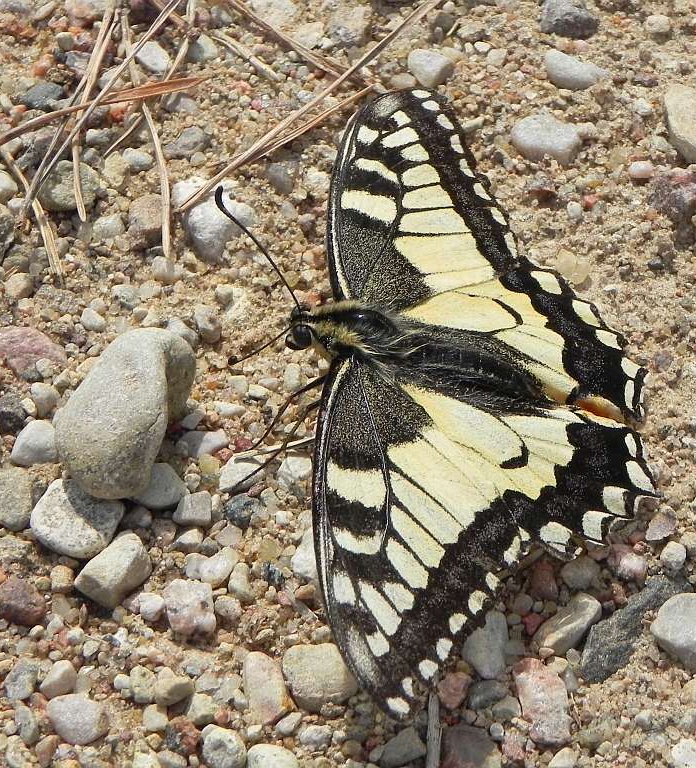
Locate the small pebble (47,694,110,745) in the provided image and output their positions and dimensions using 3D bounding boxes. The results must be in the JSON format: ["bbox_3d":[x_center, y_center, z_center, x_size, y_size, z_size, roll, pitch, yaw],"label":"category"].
[{"bbox_3d":[-0.026,0.032,0.272,0.006,0.003,0.004,20,55,14],"label":"small pebble"}]

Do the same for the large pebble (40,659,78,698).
[{"bbox_3d":[-0.028,0.028,0.268,0.003,0.003,0.004,33,57,24],"label":"large pebble"}]

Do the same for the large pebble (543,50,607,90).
[{"bbox_3d":[0.026,-0.036,0.322,0.008,0.004,0.004,20,55,15],"label":"large pebble"}]

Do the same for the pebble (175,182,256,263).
[{"bbox_3d":[-0.014,-0.018,0.306,0.007,0.005,0.011,-28,55,-22],"label":"pebble"}]

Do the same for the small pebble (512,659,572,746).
[{"bbox_3d":[0.019,0.031,0.270,0.005,0.004,0.010,-13,53,-10],"label":"small pebble"}]

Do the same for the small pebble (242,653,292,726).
[{"bbox_3d":[-0.008,0.030,0.274,0.004,0.003,0.008,-12,54,-9],"label":"small pebble"}]

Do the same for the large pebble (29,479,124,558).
[{"bbox_3d":[-0.027,0.013,0.285,0.009,0.005,0.009,23,56,16],"label":"large pebble"}]

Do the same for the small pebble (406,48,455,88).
[{"bbox_3d":[0.009,-0.036,0.323,0.005,0.003,0.004,33,60,23],"label":"small pebble"}]

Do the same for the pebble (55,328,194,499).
[{"bbox_3d":[-0.023,0.003,0.286,0.012,0.012,0.021,17,54,13],"label":"pebble"}]

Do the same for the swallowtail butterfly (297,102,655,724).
[{"bbox_3d":[0.013,0.000,0.282,0.037,0.013,0.080,10,49,-11],"label":"swallowtail butterfly"}]

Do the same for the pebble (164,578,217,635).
[{"bbox_3d":[-0.015,0.022,0.279,0.005,0.004,0.006,-8,53,-6],"label":"pebble"}]

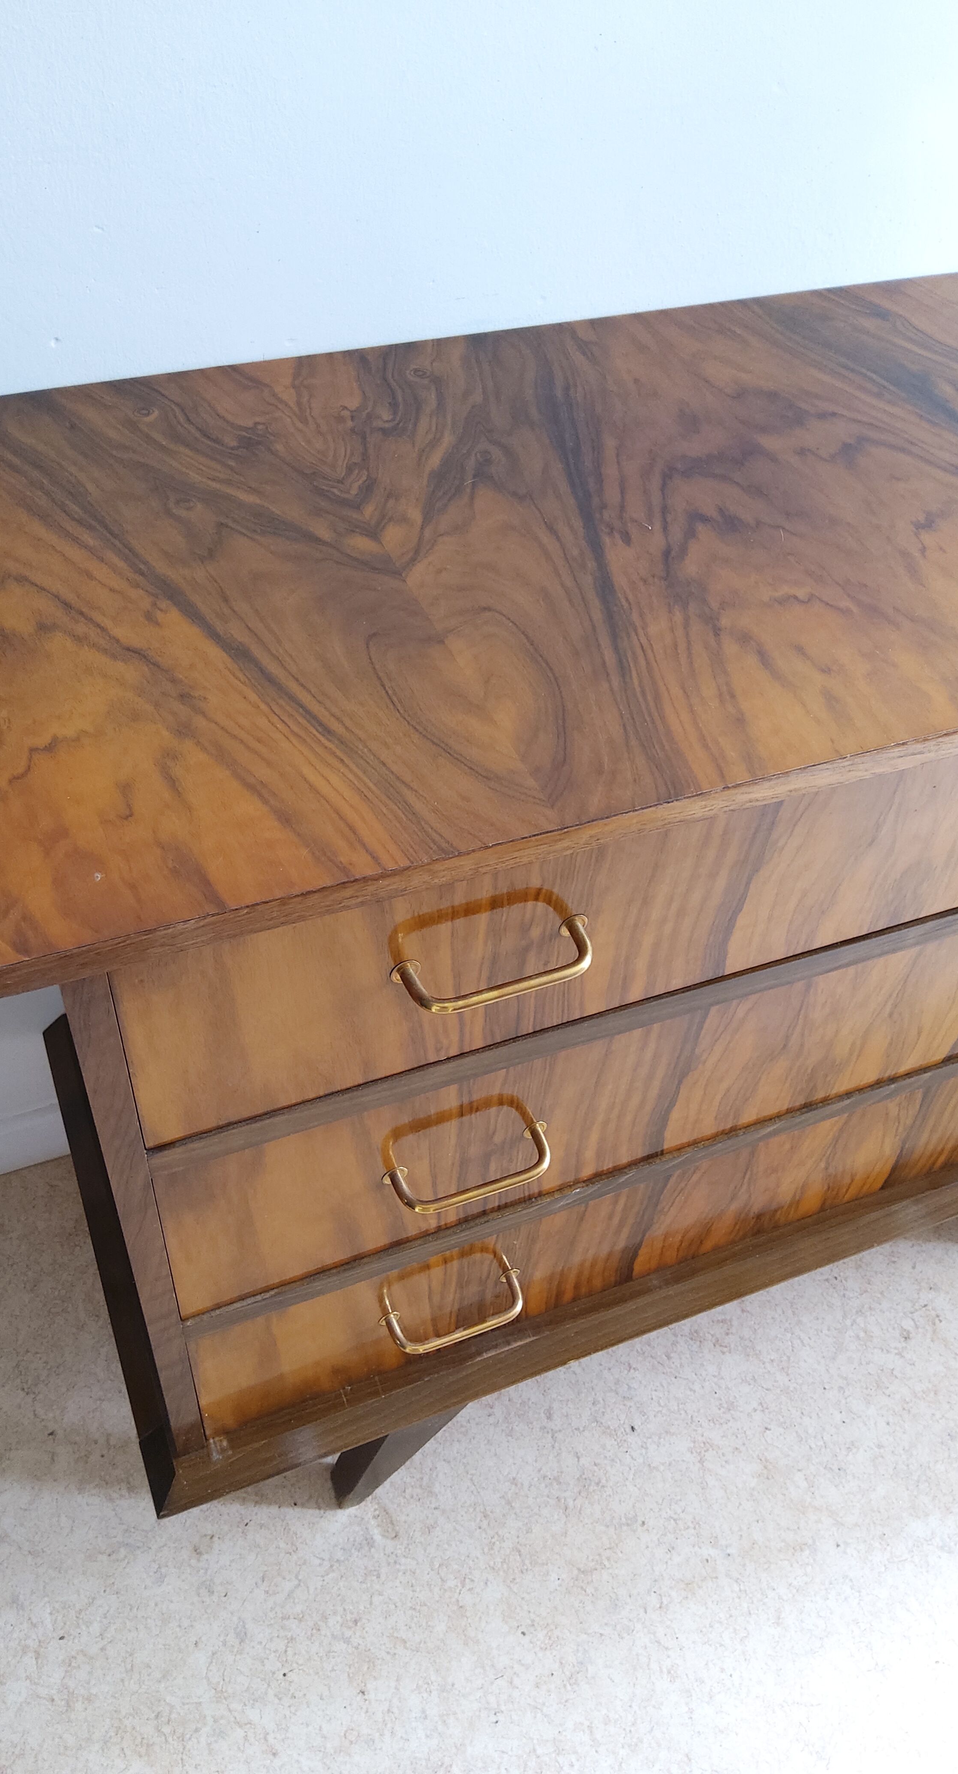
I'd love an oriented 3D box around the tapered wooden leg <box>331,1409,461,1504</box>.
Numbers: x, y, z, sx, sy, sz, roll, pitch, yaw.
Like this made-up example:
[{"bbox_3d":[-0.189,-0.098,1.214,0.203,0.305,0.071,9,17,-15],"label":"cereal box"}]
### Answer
[{"bbox_3d":[-0.060,0.464,1.145,0.137,0.170,0.035,-14,50,-18],"label":"tapered wooden leg"}]

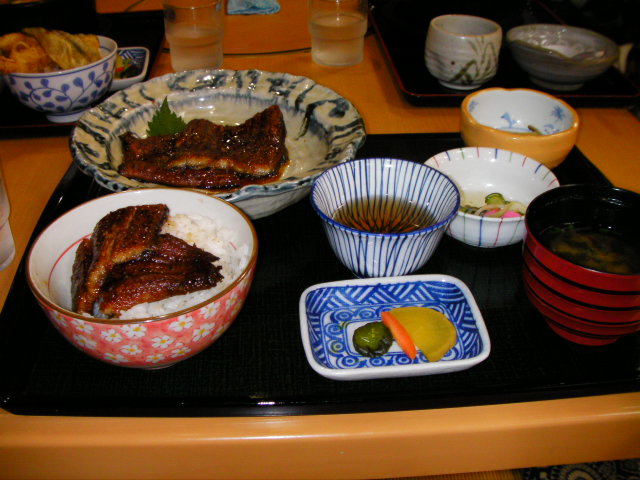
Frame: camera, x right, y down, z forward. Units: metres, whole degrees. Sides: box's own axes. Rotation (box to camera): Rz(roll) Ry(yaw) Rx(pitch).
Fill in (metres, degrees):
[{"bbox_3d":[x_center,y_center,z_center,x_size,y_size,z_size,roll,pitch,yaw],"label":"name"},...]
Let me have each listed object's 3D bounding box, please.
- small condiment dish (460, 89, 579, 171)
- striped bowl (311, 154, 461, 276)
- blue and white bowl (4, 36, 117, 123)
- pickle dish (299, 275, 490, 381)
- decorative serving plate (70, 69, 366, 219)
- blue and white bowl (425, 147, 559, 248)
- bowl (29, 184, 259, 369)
[{"bbox_3d":[0.187,-0.098,0.674,0.108,0.052,0.108,1,36,0],"label":"small condiment dish"},{"bbox_3d":[0.049,-0.010,0.540,0.108,0.061,0.108,1,36,0],"label":"striped bowl"},{"bbox_3d":[-0.274,-0.165,0.742,0.123,0.069,0.123,1,36,0],"label":"blue and white bowl"},{"bbox_3d":[0.047,0.063,0.474,0.117,0.021,0.092,-3,36,-6],"label":"pickle dish"},{"bbox_3d":[-0.084,-0.070,0.617,0.250,0.066,0.250,1,36,0],"label":"decorative serving plate"},{"bbox_3d":[0.139,-0.030,0.586,0.108,0.044,0.108,1,36,0],"label":"blue and white bowl"},{"bbox_3d":[-0.109,0.036,0.461,0.140,0.076,0.140,1,36,0],"label":"bowl"}]

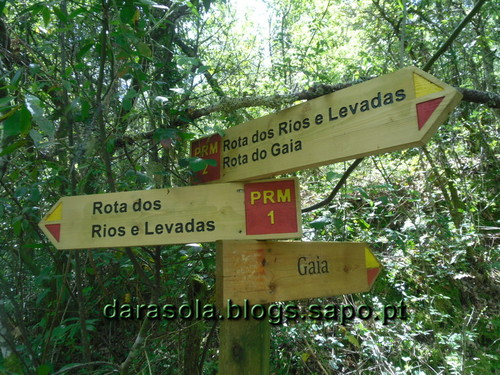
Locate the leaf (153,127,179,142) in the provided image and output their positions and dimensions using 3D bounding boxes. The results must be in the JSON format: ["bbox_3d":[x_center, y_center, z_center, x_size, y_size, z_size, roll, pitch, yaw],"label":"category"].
[{"bbox_3d":[-0.282,-0.177,1.363,0.087,0.053,0.050,1,7,-12],"label":"leaf"}]

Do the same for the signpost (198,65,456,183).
[{"bbox_3d":[0.104,-0.116,0.957,0.731,0.145,0.028,-10,-13,43],"label":"signpost"}]

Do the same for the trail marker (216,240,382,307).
[{"bbox_3d":[0.186,0.244,1.203,0.652,0.159,0.030,6,-13,-37],"label":"trail marker"}]

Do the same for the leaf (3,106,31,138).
[{"bbox_3d":[-0.548,-0.153,0.959,0.066,0.075,0.035,5,5,-30],"label":"leaf"}]

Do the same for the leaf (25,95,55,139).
[{"bbox_3d":[-0.494,-0.167,0.959,0.047,0.113,0.035,-30,21,-20],"label":"leaf"}]

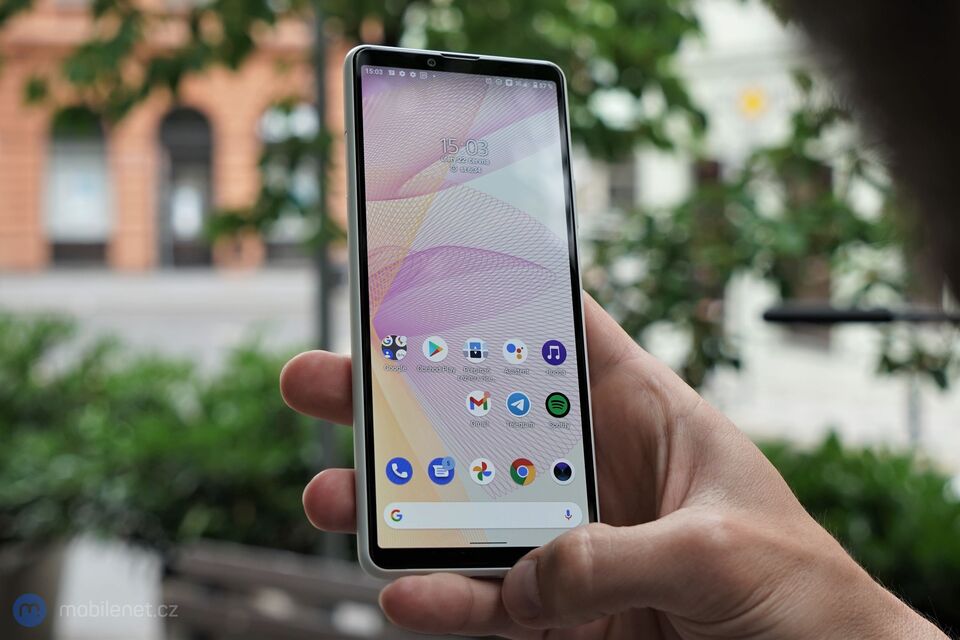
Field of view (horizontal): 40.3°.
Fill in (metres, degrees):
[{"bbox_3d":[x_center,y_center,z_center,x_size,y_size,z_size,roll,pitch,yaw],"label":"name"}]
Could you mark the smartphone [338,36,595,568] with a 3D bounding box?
[{"bbox_3d":[-0.003,-0.005,0.372,0.068,0.154,0.009,2,-17,-17],"label":"smartphone"}]

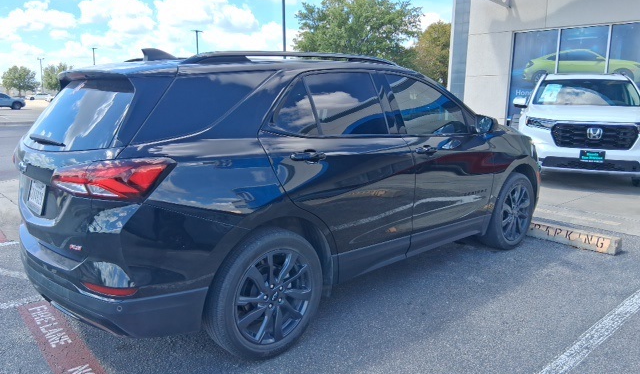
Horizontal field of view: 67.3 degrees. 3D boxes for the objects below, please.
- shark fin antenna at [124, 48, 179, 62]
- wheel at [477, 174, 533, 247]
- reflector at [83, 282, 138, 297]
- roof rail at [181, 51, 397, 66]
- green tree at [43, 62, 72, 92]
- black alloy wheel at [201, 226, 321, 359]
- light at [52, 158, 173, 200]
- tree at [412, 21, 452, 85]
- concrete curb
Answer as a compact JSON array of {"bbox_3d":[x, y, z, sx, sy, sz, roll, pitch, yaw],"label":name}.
[{"bbox_3d":[-0.947,-0.777,2.850,0.230,0.075,0.070,-10,15,-41],"label":"shark fin antenna"},{"bbox_3d":[1.707,0.213,4.417,0.715,0.715,0.235,-10,15,-41],"label":"wheel"},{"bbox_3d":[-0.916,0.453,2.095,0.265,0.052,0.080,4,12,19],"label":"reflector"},{"bbox_3d":[-0.072,-0.755,2.873,1.650,0.090,0.065,-11,16,-41],"label":"roof rail"},{"bbox_3d":[-37.389,-15.098,69.110,4.184,5.731,3.975,-6,12,-27],"label":"green tree"},{"bbox_3d":[-0.309,0.557,2.617,0.715,0.715,0.235,-10,15,-41],"label":"black alloy wheel"},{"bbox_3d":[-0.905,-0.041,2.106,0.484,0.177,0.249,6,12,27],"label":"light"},{"bbox_3d":[8.415,-8.631,35.027,4.506,6.398,4.280,3,11,13],"label":"tree"},{"bbox_3d":[2.080,0.406,4.960,0.180,0.130,1.770,-10,15,-41],"label":"concrete curb"}]

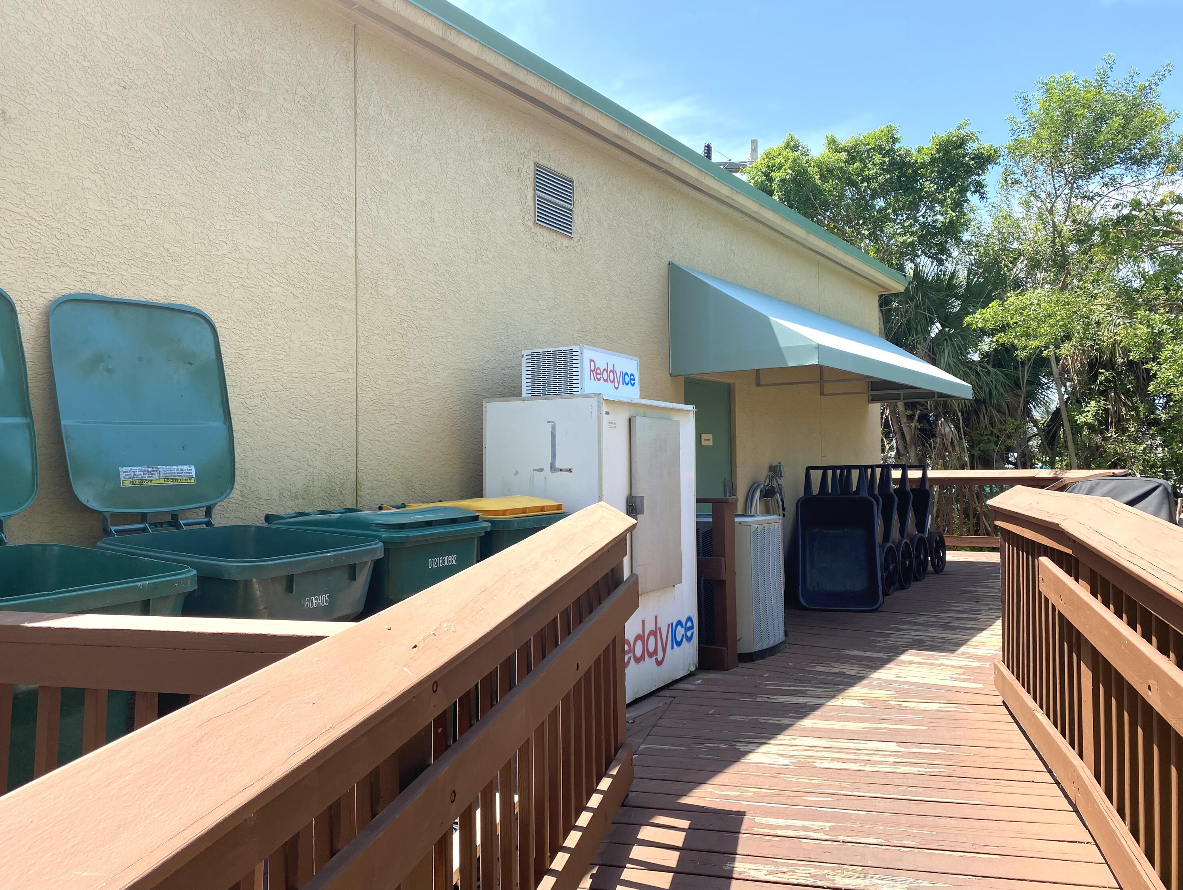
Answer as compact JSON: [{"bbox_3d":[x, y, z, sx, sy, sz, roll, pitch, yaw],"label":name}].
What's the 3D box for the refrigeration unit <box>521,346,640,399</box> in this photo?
[{"bbox_3d":[-0.060,-0.408,5.566,0.453,0.320,0.631,-1,-1,34],"label":"refrigeration unit"}]

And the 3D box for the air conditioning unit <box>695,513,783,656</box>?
[{"bbox_3d":[0.878,0.982,6.409,0.800,0.955,0.800,-1,-1,34],"label":"air conditioning unit"}]

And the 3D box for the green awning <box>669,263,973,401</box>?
[{"bbox_3d":[2.708,-1.038,9.287,1.254,0.935,5.480,-1,-1,34],"label":"green awning"}]

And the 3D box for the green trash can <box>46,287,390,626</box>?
[{"bbox_3d":[-1.418,0.434,3.433,0.890,2.020,0.710,-1,-1,25],"label":"green trash can"}]

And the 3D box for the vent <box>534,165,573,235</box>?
[{"bbox_3d":[-0.252,-1.658,6.067,0.050,0.406,0.435,-1,-1,34],"label":"vent"}]

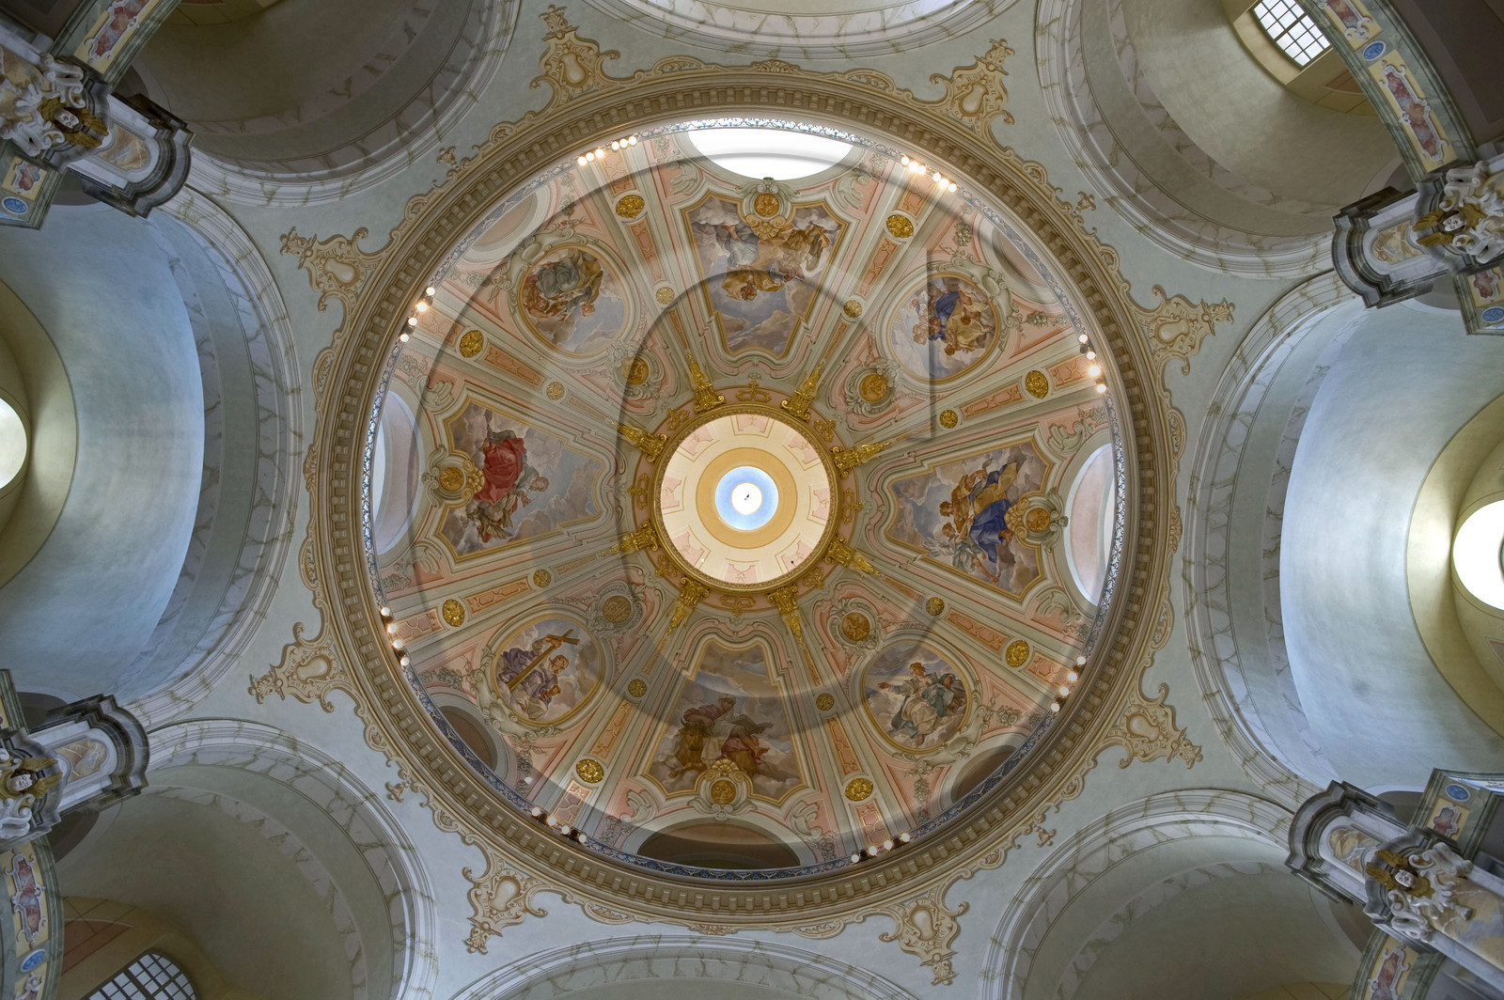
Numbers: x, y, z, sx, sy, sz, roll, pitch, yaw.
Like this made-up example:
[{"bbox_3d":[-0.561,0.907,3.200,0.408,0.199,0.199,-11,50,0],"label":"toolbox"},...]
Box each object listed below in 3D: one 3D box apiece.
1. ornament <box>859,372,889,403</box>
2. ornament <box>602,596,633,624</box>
[{"bbox_3d":[4.410,-4.061,33.300,1.050,0.100,1.100,49,-56,0],"label":"ornament"},{"bbox_3d":[-4.879,3.976,33.300,1.050,0.100,1.100,50,-124,0],"label":"ornament"}]

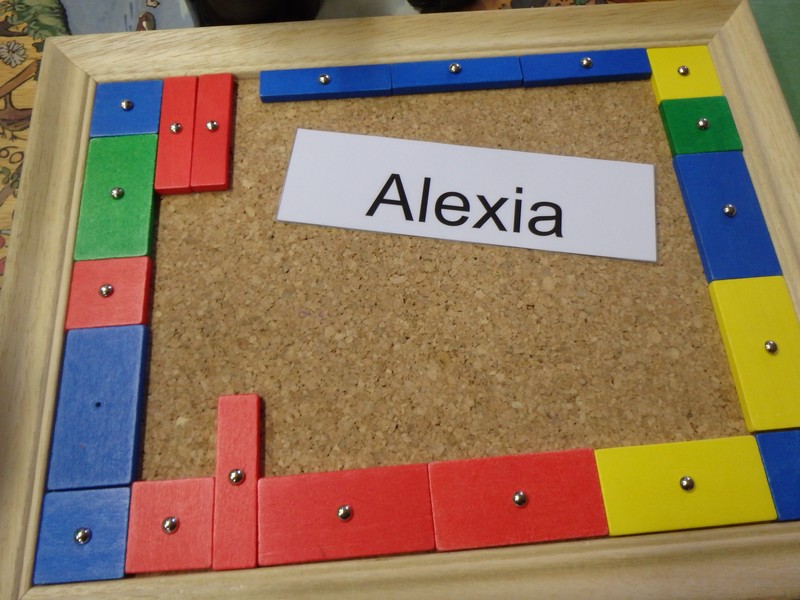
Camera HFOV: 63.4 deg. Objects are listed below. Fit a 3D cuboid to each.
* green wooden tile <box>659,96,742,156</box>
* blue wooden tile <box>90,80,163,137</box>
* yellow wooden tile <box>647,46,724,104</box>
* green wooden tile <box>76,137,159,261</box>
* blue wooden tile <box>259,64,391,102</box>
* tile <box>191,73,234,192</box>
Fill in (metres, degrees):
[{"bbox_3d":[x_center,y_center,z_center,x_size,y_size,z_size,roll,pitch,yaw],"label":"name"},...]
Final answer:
[{"bbox_3d":[0.113,-0.064,0.243,0.025,0.004,0.025,-4,68,-2],"label":"green wooden tile"},{"bbox_3d":[-0.103,-0.072,0.246,0.025,0.004,0.025,-4,68,-2],"label":"blue wooden tile"},{"bbox_3d":[0.110,-0.087,0.253,0.025,0.004,0.025,-4,68,-2],"label":"yellow wooden tile"},{"bbox_3d":[-0.100,-0.037,0.231,0.025,0.004,0.050,-4,68,-2],"label":"green wooden tile"},{"bbox_3d":[-0.028,-0.084,0.251,0.050,0.004,0.012,-4,68,-2],"label":"blue wooden tile"},{"bbox_3d":[-0.070,-0.063,0.243,0.012,0.004,0.050,-3,68,-2],"label":"tile"}]

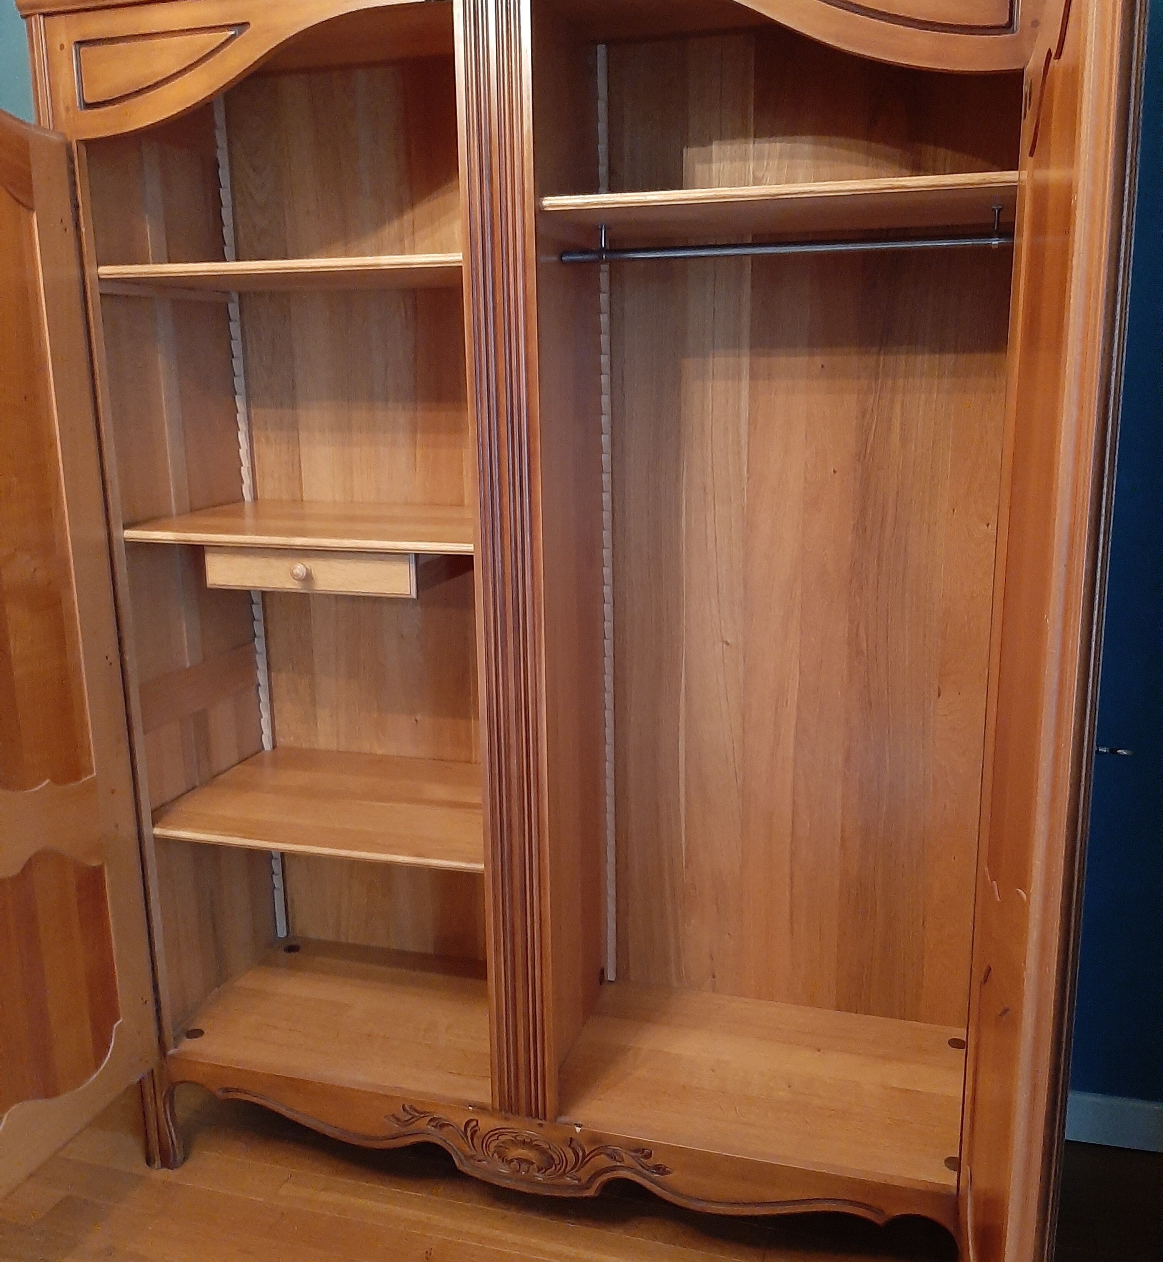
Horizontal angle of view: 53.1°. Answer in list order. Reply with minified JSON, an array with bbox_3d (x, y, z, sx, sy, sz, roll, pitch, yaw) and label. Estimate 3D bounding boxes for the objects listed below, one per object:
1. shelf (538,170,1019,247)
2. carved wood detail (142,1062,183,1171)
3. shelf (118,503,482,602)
[{"bbox_3d":[0.323,-0.658,1.826,0.735,0.019,0.458,3,14,16],"label":"shelf"},{"bbox_3d":[-0.828,0.944,2.317,0.098,0.232,0.066,3,14,16],"label":"carved wood detail"},{"bbox_3d":[-0.420,-0.159,2.164,0.735,0.098,0.450,3,14,16],"label":"shelf"}]

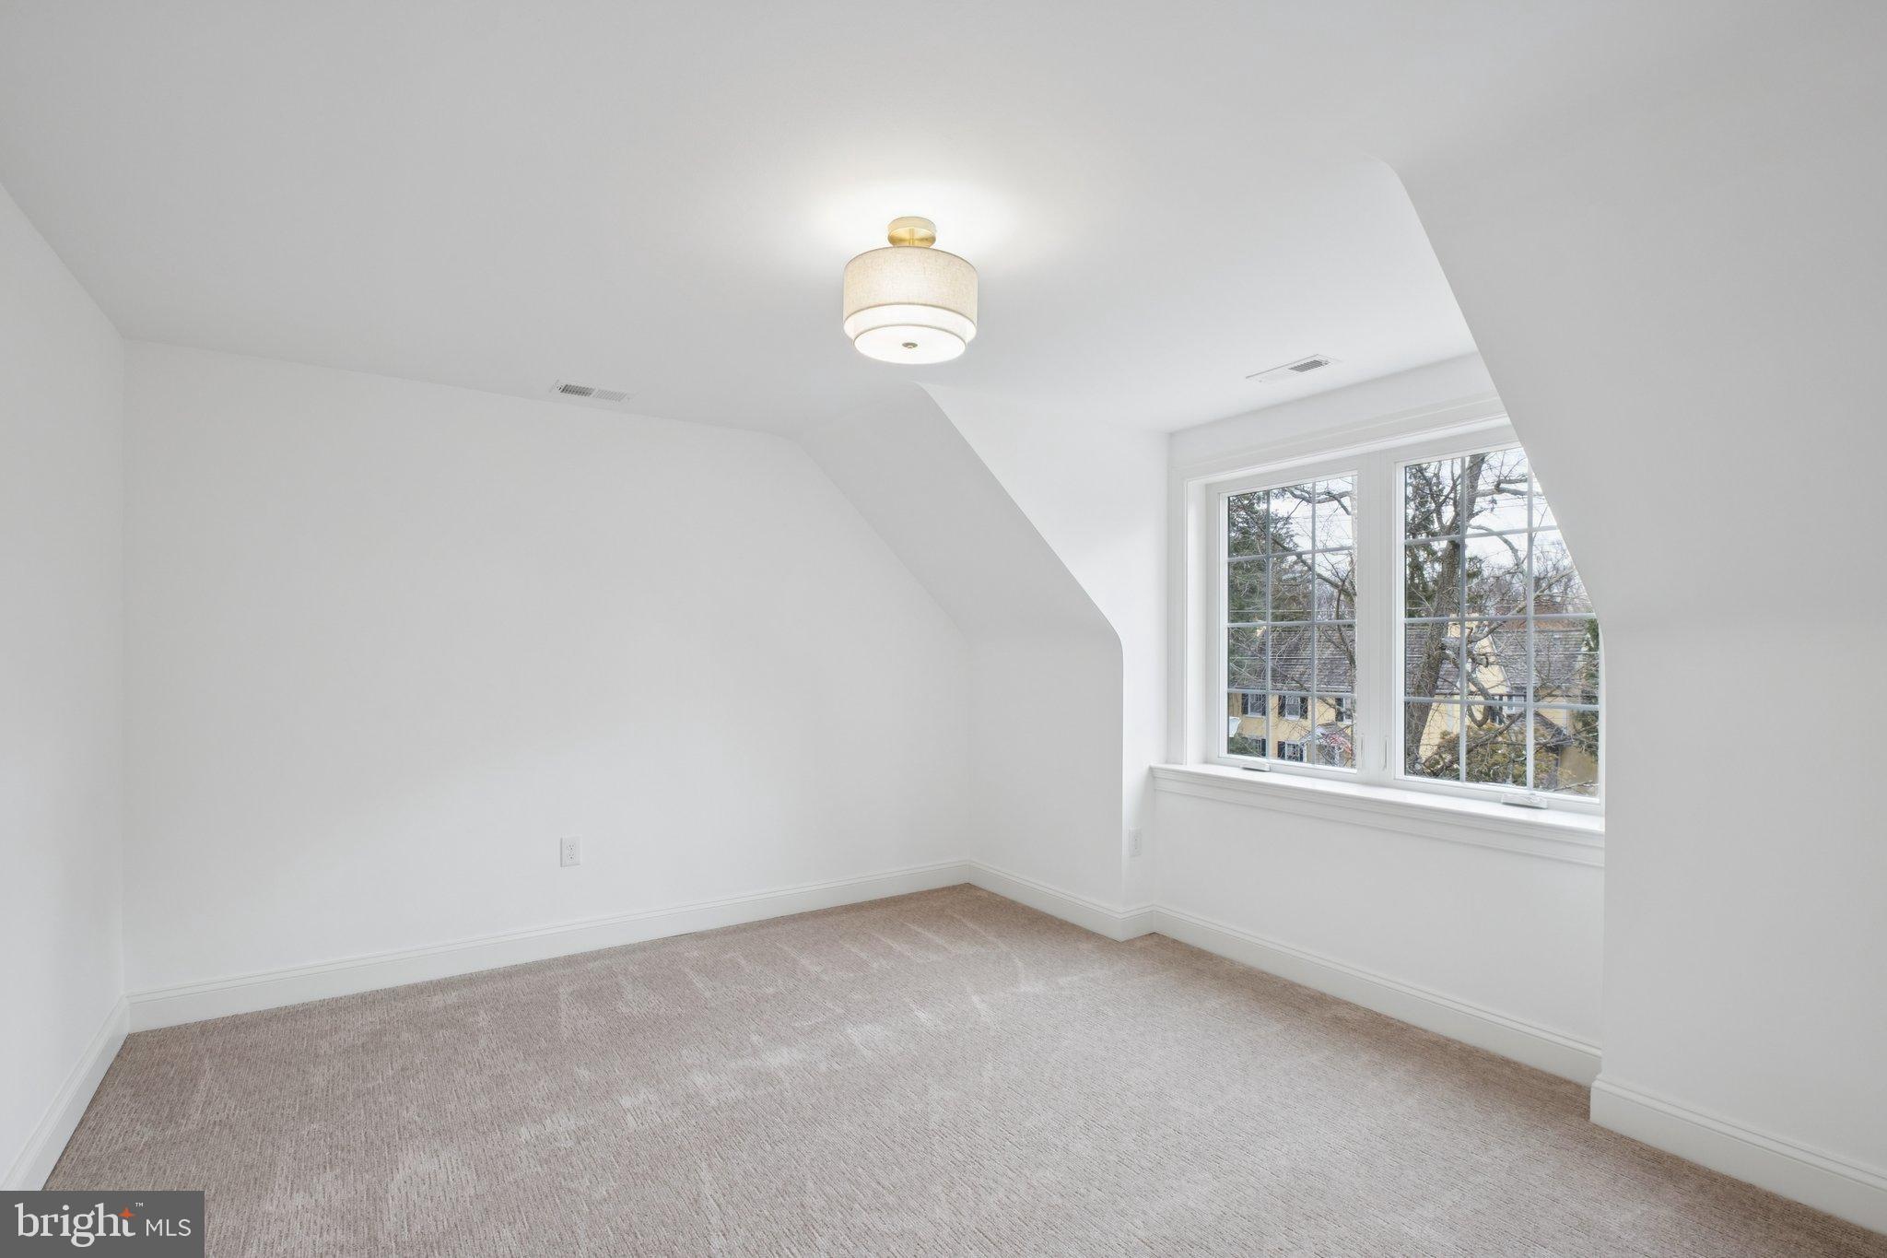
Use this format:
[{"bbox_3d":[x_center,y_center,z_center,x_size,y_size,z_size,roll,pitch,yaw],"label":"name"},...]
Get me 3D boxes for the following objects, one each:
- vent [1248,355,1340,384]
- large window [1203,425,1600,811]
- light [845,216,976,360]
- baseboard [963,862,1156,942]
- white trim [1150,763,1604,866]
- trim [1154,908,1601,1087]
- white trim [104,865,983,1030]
[{"bbox_3d":[1.270,-0.931,3.041,0.147,0.015,0.301,1,-2,-34],"label":"vent"},{"bbox_3d":[1.699,-0.043,3.256,0.090,1.302,1.632,1,-2,-34],"label":"large window"},{"bbox_3d":[-0.079,-0.840,2.081,0.333,0.303,0.333,0,-2,0],"label":"light"},{"bbox_3d":[0.549,1.347,4.280,0.230,0.129,1.184,1,-2,-34],"label":"baseboard"},{"bbox_3d":[1.535,0.668,3.191,0.282,0.105,1.763,1,-2,-34],"label":"white trim"},{"bbox_3d":[1.465,1.311,3.141,0.020,0.131,1.754,1,-2,-34],"label":"trim"},{"bbox_3d":[-1.313,1.332,3.765,3.450,0.128,0.020,1,-2,-34],"label":"white trim"}]

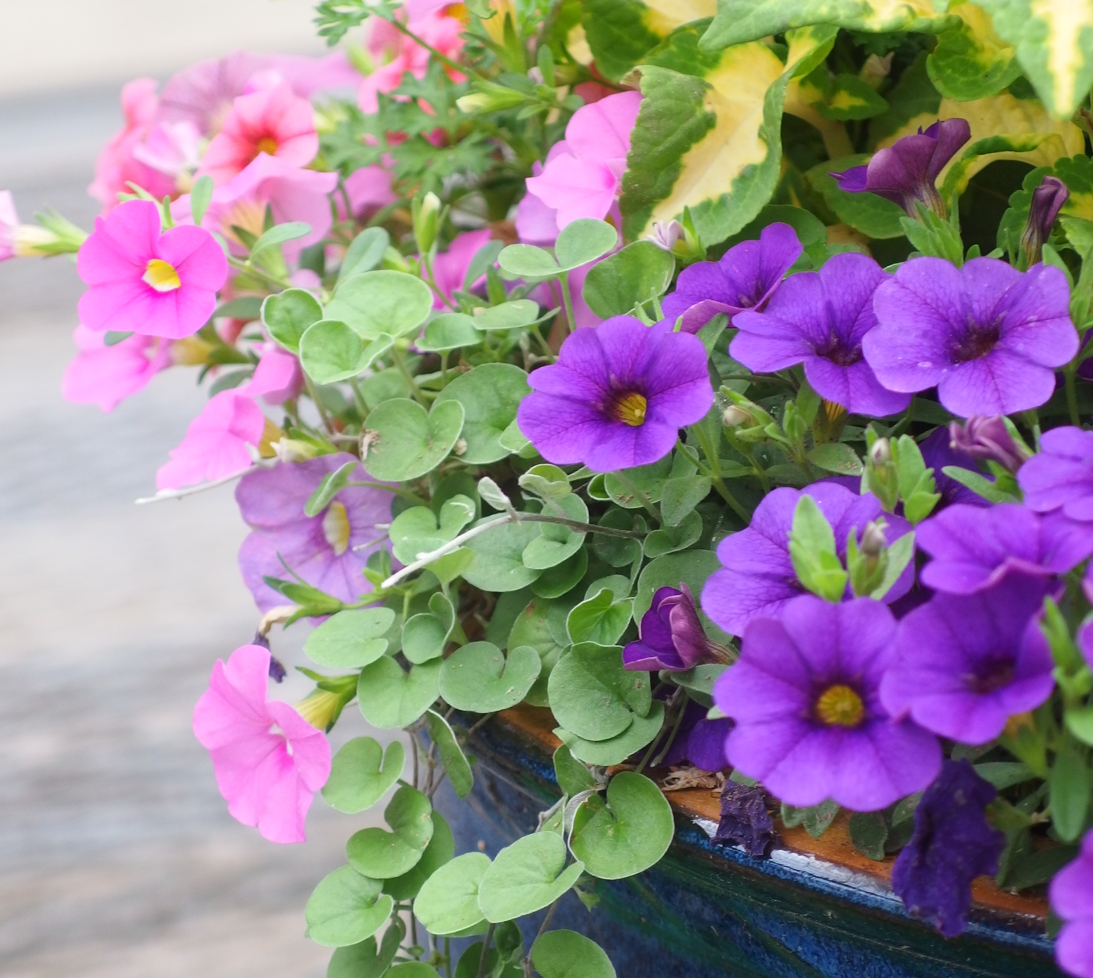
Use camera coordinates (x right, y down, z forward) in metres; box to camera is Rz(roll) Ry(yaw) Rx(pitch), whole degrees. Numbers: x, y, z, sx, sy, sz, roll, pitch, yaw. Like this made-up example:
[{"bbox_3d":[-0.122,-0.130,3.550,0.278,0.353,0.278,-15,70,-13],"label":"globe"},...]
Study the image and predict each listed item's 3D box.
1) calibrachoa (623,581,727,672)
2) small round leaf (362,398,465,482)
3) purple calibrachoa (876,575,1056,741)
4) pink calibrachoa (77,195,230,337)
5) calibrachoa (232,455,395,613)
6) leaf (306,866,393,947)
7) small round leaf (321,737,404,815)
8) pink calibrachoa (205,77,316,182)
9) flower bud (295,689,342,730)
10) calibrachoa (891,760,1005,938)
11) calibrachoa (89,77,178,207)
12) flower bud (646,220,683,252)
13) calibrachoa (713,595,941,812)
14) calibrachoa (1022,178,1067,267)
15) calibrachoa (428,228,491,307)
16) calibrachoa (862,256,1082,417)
[{"bbox_3d":[0.021,0.023,0.775,0.018,0.015,0.015,13,16,-27],"label":"calibrachoa"},{"bbox_3d":[-0.023,-0.009,0.830,0.018,0.005,0.018,28,59,15],"label":"small round leaf"},{"bbox_3d":[0.077,0.033,0.836,0.033,0.032,0.022,14,-19,28],"label":"purple calibrachoa"},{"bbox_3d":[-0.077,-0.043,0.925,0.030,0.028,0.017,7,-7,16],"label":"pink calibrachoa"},{"bbox_3d":[-0.041,0.009,0.905,0.036,0.031,0.020,17,5,34],"label":"calibrachoa"},{"bbox_3d":[-0.033,0.070,0.790,0.015,0.015,0.004,17,-19,32],"label":"leaf"},{"bbox_3d":[-0.032,0.051,0.840,0.015,0.015,0.004,10,-23,24],"label":"small round leaf"},{"bbox_3d":[-0.061,-0.071,1.007,0.025,0.026,0.019,5,-21,-1],"label":"pink calibrachoa"},{"bbox_3d":[-0.042,0.040,0.860,0.009,0.007,0.007,-28,0,-30],"label":"flower bud"},{"bbox_3d":[0.070,0.063,0.825,0.018,0.031,0.015,10,6,17],"label":"calibrachoa"},{"bbox_3d":[-0.080,-0.067,0.920,0.012,0.025,0.025,11,9,-35],"label":"calibrachoa"},{"bbox_3d":[0.021,-0.044,0.825,0.006,0.005,0.005,22,0,-24],"label":"flower bud"},{"bbox_3d":[0.045,0.034,0.745,0.035,0.033,0.018,3,-11,2],"label":"calibrachoa"},{"bbox_3d":[0.085,-0.045,0.800,0.007,0.015,0.007,18,6,0],"label":"calibrachoa"},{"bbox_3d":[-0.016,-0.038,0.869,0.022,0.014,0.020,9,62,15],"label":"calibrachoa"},{"bbox_3d":[0.068,-0.022,0.758,0.034,0.015,0.031,6,54,8],"label":"calibrachoa"}]

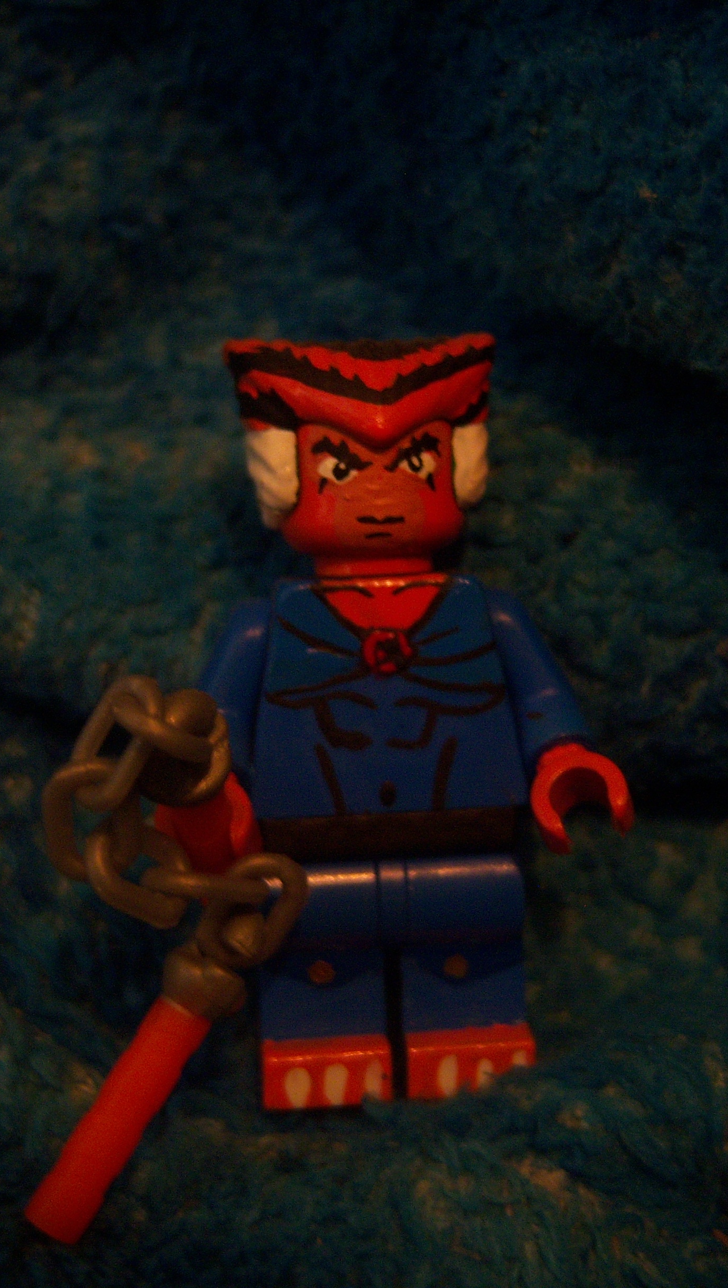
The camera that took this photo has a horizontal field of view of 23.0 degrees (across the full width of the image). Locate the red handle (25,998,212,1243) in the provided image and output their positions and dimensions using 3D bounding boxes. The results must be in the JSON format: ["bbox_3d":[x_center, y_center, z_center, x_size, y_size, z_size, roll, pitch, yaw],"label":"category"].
[{"bbox_3d":[-0.013,0.025,0.096,0.003,0.013,0.003,32,-13,0],"label":"red handle"}]

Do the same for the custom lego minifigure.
[{"bbox_3d":[0.001,0.004,0.102,0.025,0.042,0.015,-3,9,-6],"label":"custom lego minifigure"}]

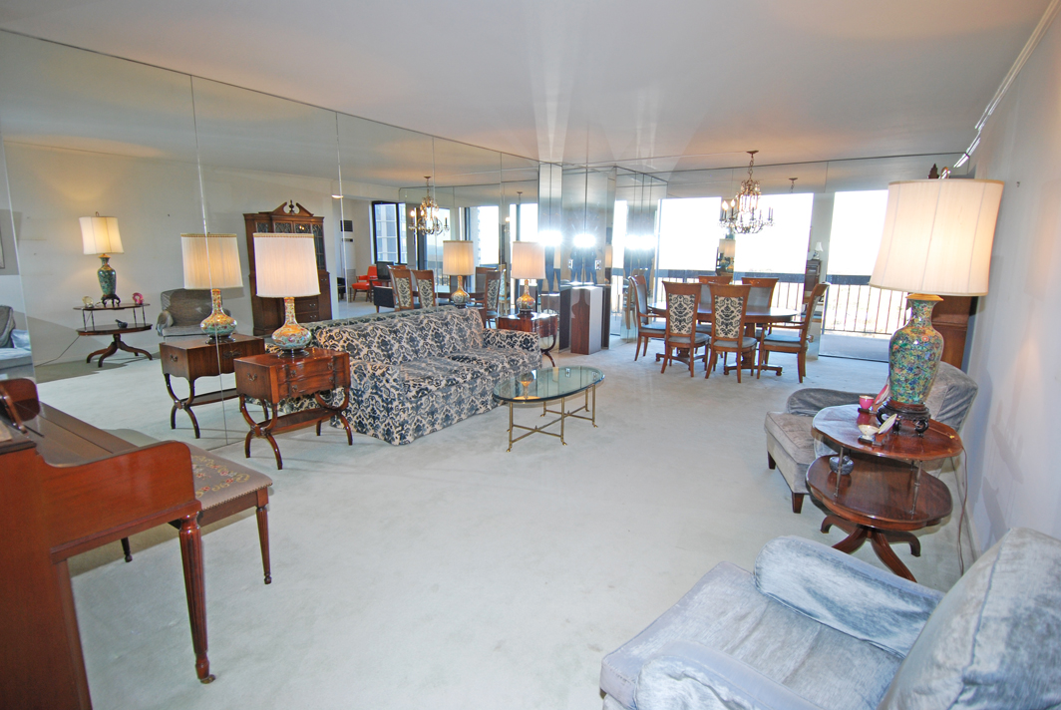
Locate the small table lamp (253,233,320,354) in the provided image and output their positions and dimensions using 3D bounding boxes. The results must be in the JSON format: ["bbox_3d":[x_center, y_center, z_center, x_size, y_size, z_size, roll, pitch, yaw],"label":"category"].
[{"bbox_3d":[-1.704,-0.423,3.763,0.407,0.842,0.407,8,14,33],"label":"small table lamp"}]

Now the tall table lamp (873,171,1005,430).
[{"bbox_3d":[1.751,-0.198,2.364,0.420,1.082,0.420,8,14,33],"label":"tall table lamp"}]

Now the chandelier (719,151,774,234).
[{"bbox_3d":[2.478,-1.861,6.076,0.622,0.898,0.622,8,14,33],"label":"chandelier"}]

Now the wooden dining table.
[{"bbox_3d":[2.317,-0.203,6.625,1.761,0.736,1.154,8,14,33],"label":"wooden dining table"}]

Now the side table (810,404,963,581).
[{"bbox_3d":[1.628,0.681,2.514,0.565,0.714,0.781,8,14,33],"label":"side table"}]

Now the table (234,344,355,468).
[{"bbox_3d":[-1.694,0.360,3.882,0.433,0.719,0.638,8,14,33],"label":"table"}]

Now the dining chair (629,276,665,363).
[{"bbox_3d":[1.682,-0.474,7.075,0.600,1.117,0.578,8,14,33],"label":"dining chair"}]

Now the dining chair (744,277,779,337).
[{"bbox_3d":[2.832,-0.415,6.794,0.488,1.092,0.622,8,14,33],"label":"dining chair"}]

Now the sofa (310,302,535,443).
[{"bbox_3d":[-0.832,0.079,4.984,0.977,0.792,1.865,8,14,33],"label":"sofa"}]

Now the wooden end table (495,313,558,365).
[{"bbox_3d":[-0.026,-0.110,6.158,0.414,0.704,0.599,8,14,33],"label":"wooden end table"}]

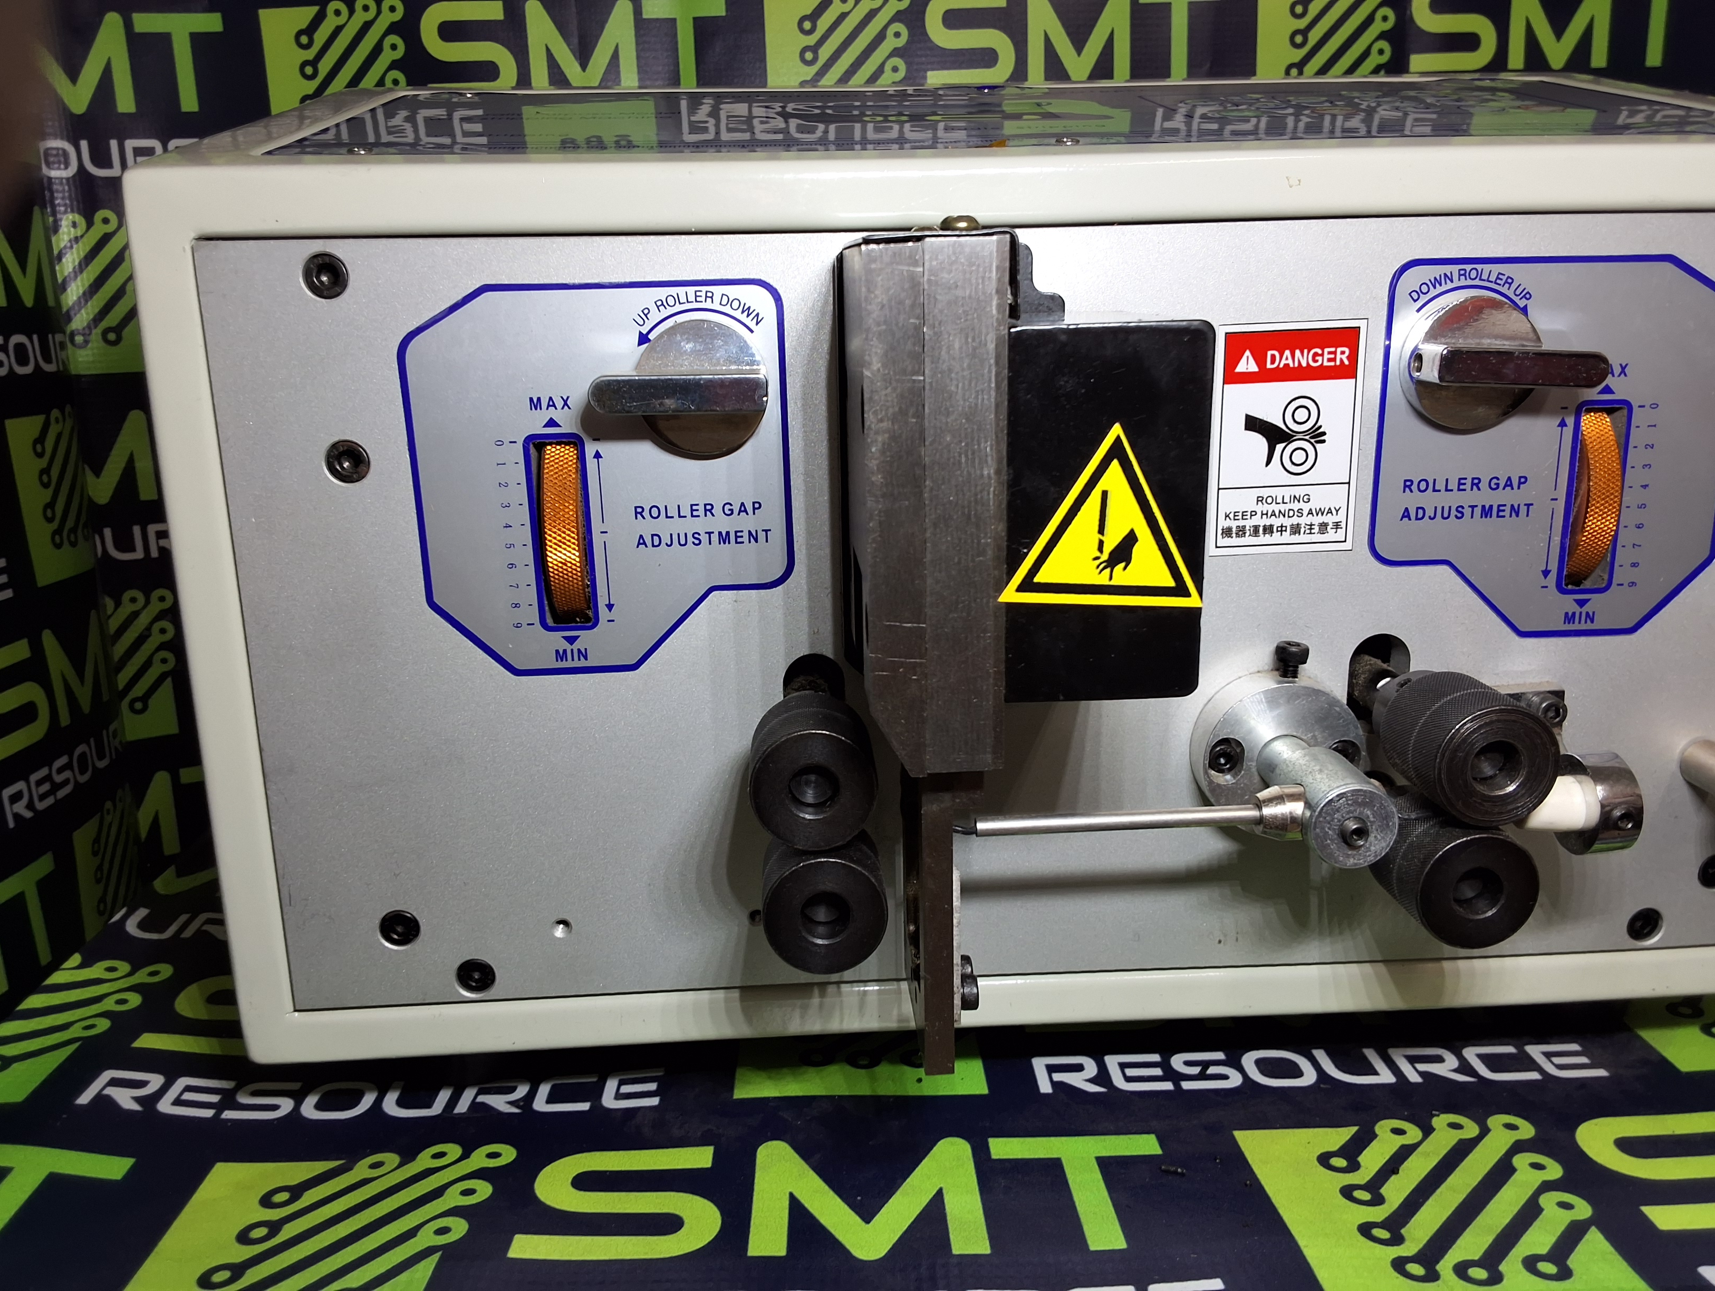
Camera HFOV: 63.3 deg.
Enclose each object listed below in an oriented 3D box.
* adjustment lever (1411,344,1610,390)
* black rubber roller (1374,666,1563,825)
[{"bbox_3d":[0.135,-0.058,0.289,0.036,0.007,0.014,-2,15,-3],"label":"adjustment lever"},{"bbox_3d":[0.121,0.018,0.279,0.024,0.024,0.028,-2,15,-3],"label":"black rubber roller"}]

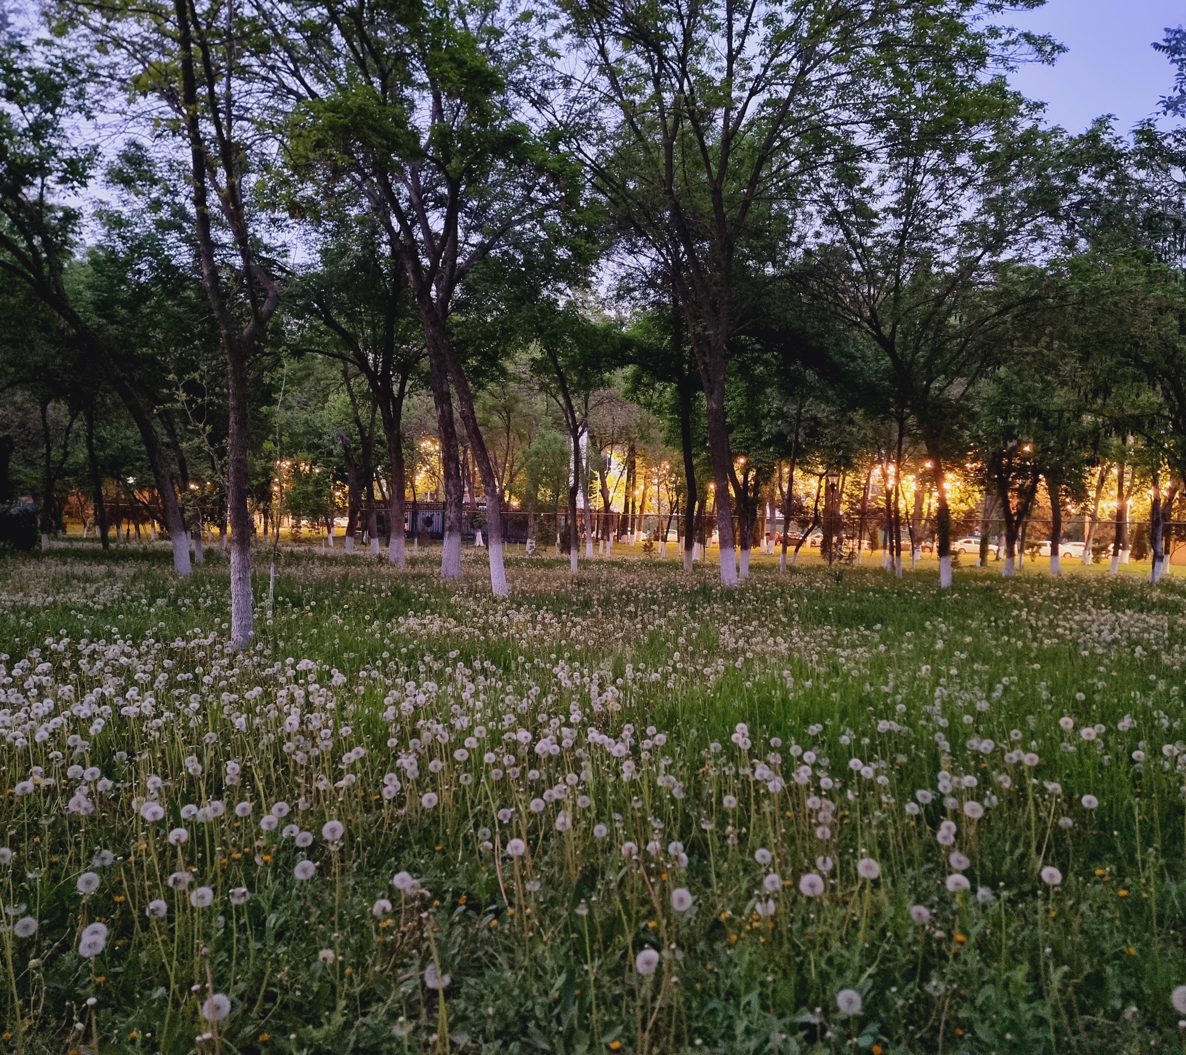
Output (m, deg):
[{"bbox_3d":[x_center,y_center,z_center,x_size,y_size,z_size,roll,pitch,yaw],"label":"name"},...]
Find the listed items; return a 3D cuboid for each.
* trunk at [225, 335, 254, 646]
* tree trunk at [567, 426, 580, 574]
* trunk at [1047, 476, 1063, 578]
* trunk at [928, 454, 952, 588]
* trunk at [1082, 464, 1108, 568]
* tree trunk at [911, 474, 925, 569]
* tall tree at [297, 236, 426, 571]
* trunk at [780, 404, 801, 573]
[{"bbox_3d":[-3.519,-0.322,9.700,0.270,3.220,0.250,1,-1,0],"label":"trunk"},{"bbox_3d":[-0.651,-0.948,33.000,0.380,5.030,0.330,1,-1,0],"label":"tree trunk"},{"bbox_3d":[20.374,-0.048,43.000,0.580,4.450,0.500,1,-1,0],"label":"trunk"},{"bbox_3d":[9.557,-0.196,26.800,0.580,3.780,0.450,1,-1,0],"label":"trunk"},{"bbox_3d":[31.926,-0.838,62.000,1.450,6.560,0.800,1,-1,0],"label":"trunk"},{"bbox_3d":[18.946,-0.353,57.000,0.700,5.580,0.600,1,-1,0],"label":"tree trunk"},{"bbox_3d":[-7.901,-4.295,33.000,4.600,11.340,4.200,1,-1,0],"label":"tall tree"},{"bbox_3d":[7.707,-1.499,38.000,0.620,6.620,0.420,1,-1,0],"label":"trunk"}]

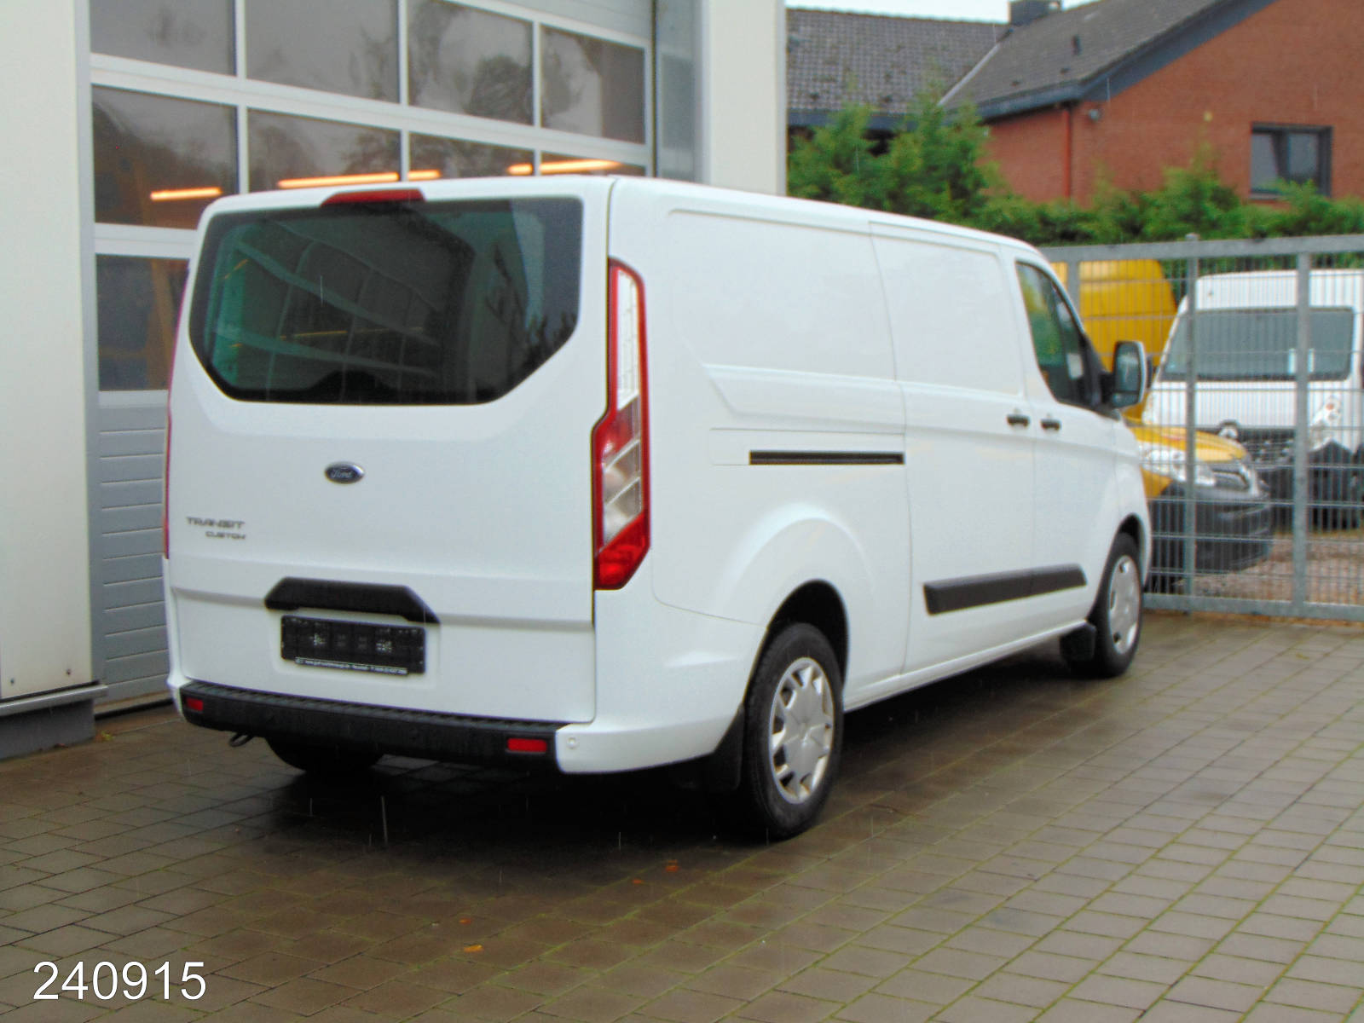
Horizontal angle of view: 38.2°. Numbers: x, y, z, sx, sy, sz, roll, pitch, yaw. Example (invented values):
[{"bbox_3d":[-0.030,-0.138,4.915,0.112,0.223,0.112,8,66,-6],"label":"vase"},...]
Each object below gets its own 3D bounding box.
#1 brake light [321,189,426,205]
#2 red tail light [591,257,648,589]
[{"bbox_3d":[-0.881,-0.899,5.620,0.367,0.046,0.055,3,6,29],"label":"brake light"},{"bbox_3d":[-0.150,-0.234,5.356,0.145,0.890,0.175,2,5,30],"label":"red tail light"}]

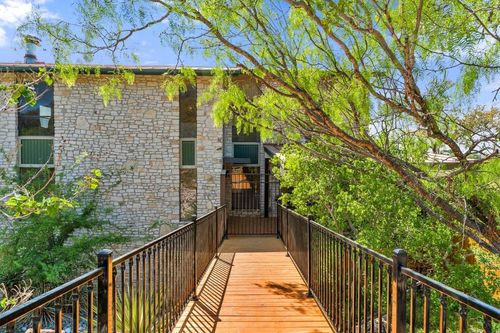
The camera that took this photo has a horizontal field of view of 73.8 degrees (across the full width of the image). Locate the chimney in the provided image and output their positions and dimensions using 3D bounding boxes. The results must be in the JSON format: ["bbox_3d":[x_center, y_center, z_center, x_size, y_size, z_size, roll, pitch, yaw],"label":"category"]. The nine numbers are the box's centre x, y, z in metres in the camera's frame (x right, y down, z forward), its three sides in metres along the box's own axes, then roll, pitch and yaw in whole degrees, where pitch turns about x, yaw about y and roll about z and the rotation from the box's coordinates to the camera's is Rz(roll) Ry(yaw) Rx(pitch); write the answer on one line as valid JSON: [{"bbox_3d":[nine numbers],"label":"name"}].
[{"bbox_3d":[-7.589,-4.038,11.600,0.500,1.040,0.500,0,-2,-3],"label":"chimney"}]

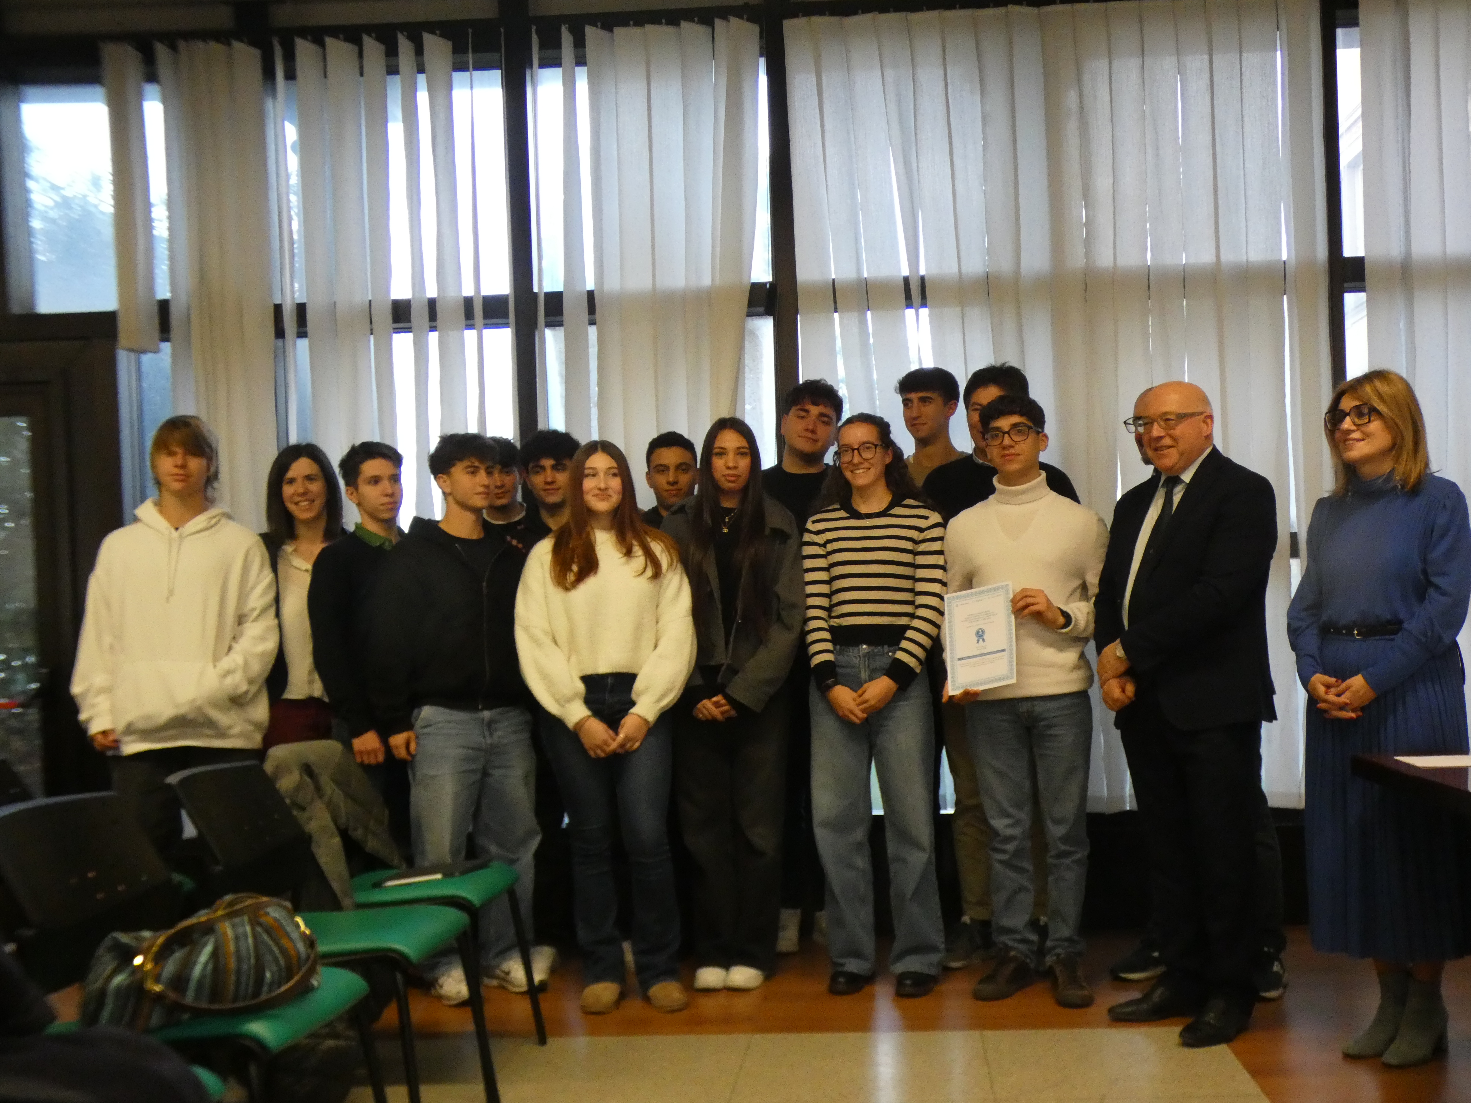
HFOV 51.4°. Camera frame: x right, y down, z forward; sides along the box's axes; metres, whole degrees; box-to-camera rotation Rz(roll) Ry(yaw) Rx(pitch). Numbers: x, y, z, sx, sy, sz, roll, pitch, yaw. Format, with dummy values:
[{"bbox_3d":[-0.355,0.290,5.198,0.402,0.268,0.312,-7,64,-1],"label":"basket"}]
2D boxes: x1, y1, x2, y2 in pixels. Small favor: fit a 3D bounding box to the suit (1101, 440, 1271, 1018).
[{"bbox_3d":[1.227,0.475,4.131,0.510,1.517,0.340,-3,-2,45],"label":"suit"}]

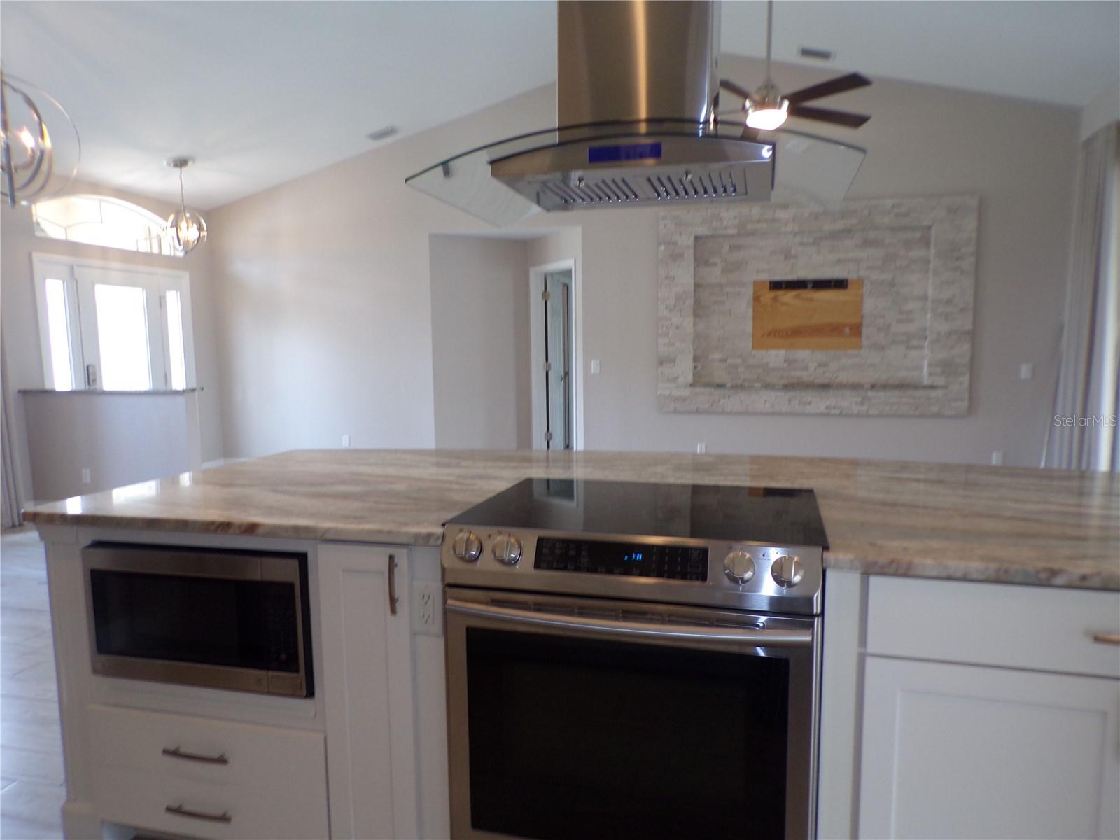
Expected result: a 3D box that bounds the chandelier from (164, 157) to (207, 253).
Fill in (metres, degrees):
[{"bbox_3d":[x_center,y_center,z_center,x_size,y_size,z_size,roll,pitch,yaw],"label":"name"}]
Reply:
[{"bbox_3d":[-3.297,-1.879,6.818,0.360,0.820,0.360,1,6,15],"label":"chandelier"}]

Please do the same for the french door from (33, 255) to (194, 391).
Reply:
[{"bbox_3d":[-4.074,-0.380,7.269,0.120,2.120,1.760,1,6,15],"label":"french door"}]

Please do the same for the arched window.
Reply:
[{"bbox_3d":[-4.096,-1.802,7.120,0.120,0.460,1.680,1,6,15],"label":"arched window"}]

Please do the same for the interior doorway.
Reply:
[{"bbox_3d":[-0.032,-0.500,7.874,0.130,2.130,0.920,-4,6,-29],"label":"interior doorway"}]

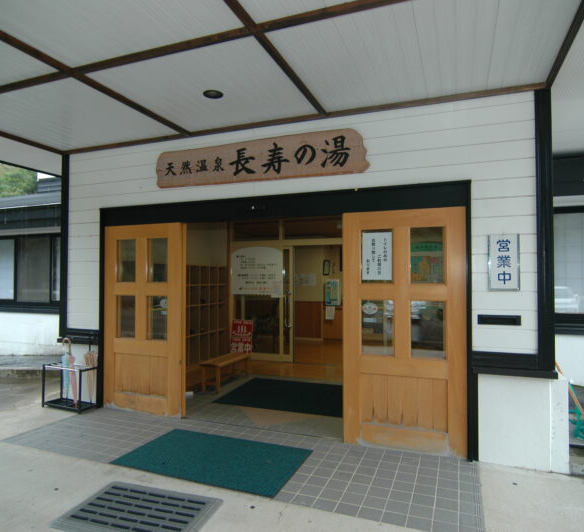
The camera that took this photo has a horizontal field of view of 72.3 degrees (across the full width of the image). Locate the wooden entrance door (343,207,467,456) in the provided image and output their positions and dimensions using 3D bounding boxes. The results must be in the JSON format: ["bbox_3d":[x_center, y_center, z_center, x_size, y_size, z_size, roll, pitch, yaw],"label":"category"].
[{"bbox_3d":[1.005,0.580,3.667,1.093,2.187,0.055,-1,-2,21],"label":"wooden entrance door"}]

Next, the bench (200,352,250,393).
[{"bbox_3d":[-0.925,1.533,5.758,0.295,0.384,0.866,-1,-2,21],"label":"bench"}]

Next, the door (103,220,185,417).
[{"bbox_3d":[-1.776,0.605,4.759,1.153,2.187,0.055,-1,-2,21],"label":"door"}]

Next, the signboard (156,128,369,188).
[{"bbox_3d":[-0.414,-1.099,4.222,2.479,0.429,0.050,-1,-2,21],"label":"signboard"}]

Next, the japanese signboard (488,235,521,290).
[{"bbox_3d":[1.778,-0.027,3.347,0.233,0.468,0.025,-1,-2,21],"label":"japanese signboard"}]

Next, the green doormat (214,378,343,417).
[{"bbox_3d":[0.063,1.706,5.298,1.699,0.015,1.264,-1,-2,21],"label":"green doormat"}]

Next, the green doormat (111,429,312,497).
[{"bbox_3d":[-0.664,1.660,3.489,1.478,0.015,0.825,-1,-2,21],"label":"green doormat"}]

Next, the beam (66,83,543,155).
[{"bbox_3d":[-0.456,-1.472,4.231,5.442,0.055,0.070,0,-1,21],"label":"beam"}]

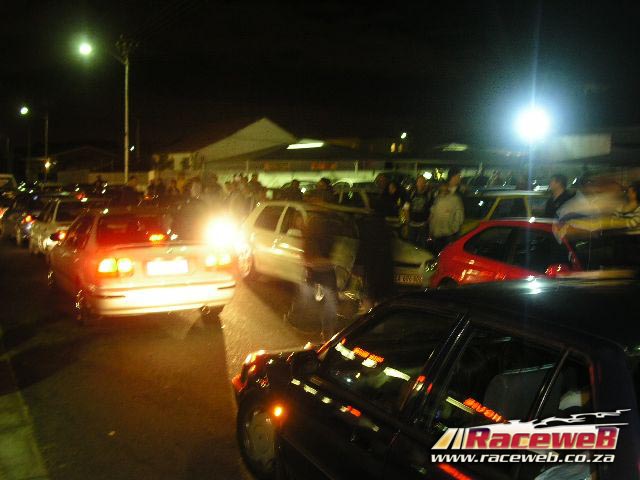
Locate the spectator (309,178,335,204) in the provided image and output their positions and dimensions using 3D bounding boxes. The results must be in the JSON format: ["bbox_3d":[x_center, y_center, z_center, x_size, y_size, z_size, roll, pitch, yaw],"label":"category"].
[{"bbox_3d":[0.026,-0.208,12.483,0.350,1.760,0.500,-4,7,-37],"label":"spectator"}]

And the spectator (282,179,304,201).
[{"bbox_3d":[-0.519,-0.371,14.381,0.500,1.730,0.350,3,6,30],"label":"spectator"}]

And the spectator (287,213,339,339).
[{"bbox_3d":[-0.091,0.369,8.500,0.380,1.620,0.520,-4,7,-37],"label":"spectator"}]

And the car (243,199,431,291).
[{"bbox_3d":[0.042,0.054,11.632,1.640,1.400,4.160,-3,6,-31],"label":"car"}]

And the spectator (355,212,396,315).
[{"bbox_3d":[0.683,0.344,8.800,0.350,1.620,0.500,-4,7,-37],"label":"spectator"}]

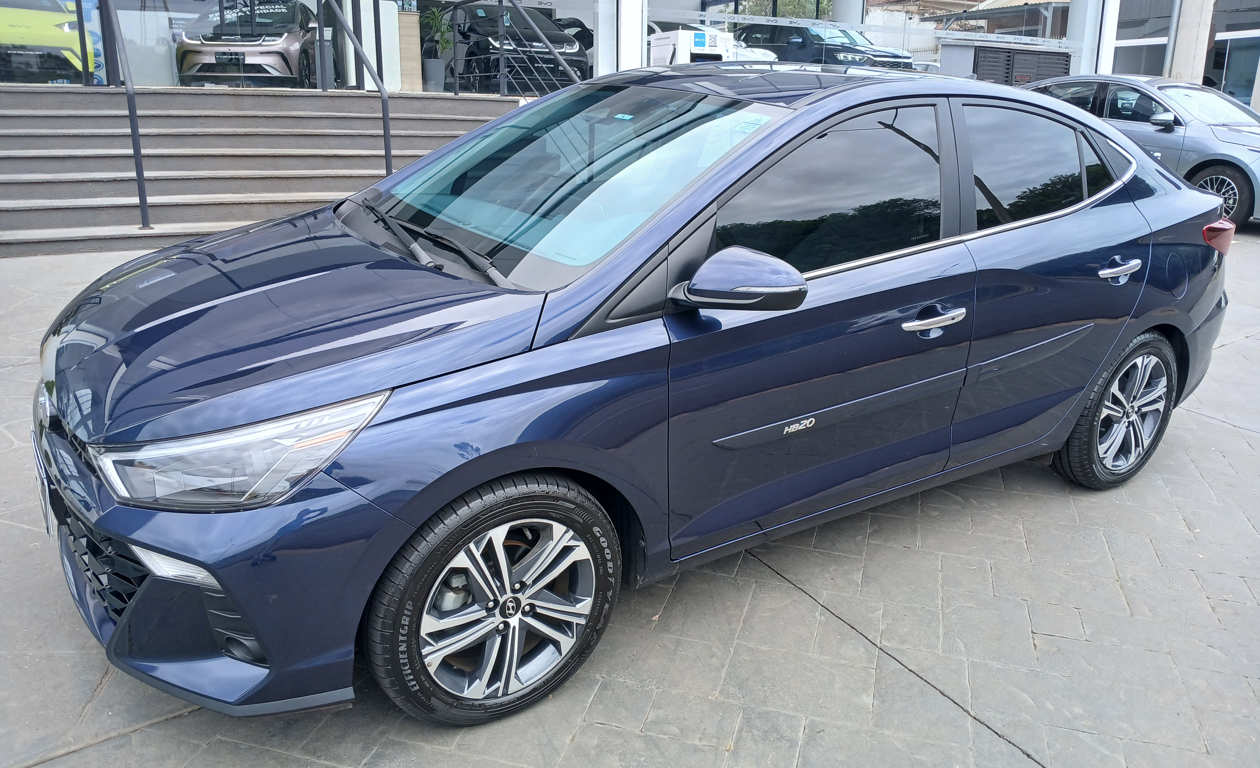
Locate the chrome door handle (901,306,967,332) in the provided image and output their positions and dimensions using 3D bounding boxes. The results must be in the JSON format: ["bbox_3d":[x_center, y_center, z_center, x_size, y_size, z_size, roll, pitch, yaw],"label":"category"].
[{"bbox_3d":[0.855,-0.181,2.653,0.265,0.042,0.045,-11,23,-32],"label":"chrome door handle"}]

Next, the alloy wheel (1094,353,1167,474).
[{"bbox_3d":[1.806,0.085,3.533,0.435,0.435,0.170,-11,23,-32],"label":"alloy wheel"}]

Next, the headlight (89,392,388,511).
[{"bbox_3d":[-0.771,0.129,1.888,0.540,0.235,0.330,-11,23,-32],"label":"headlight"}]

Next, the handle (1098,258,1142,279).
[{"bbox_3d":[1.612,-0.383,3.111,0.255,0.045,0.045,-11,23,-32],"label":"handle"}]

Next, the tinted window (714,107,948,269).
[{"bbox_3d":[0.550,-0.532,2.508,0.890,0.415,0.050,-11,2,-32],"label":"tinted window"}]

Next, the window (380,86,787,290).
[{"bbox_3d":[-0.247,-0.674,2.777,0.970,0.120,1.360,-34,33,-21],"label":"window"}]

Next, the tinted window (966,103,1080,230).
[{"bbox_3d":[1.234,-0.682,2.934,0.585,0.370,0.050,-11,3,-32],"label":"tinted window"}]

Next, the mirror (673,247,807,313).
[{"bbox_3d":[0.242,-0.235,2.165,0.220,0.180,0.220,-11,23,-32],"label":"mirror"}]

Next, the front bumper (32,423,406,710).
[{"bbox_3d":[-1.169,0.214,2.457,0.640,0.530,1.700,-11,23,-32],"label":"front bumper"}]

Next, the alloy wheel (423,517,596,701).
[{"bbox_3d":[-0.304,0.490,2.197,0.435,0.435,0.170,-11,23,-32],"label":"alloy wheel"}]

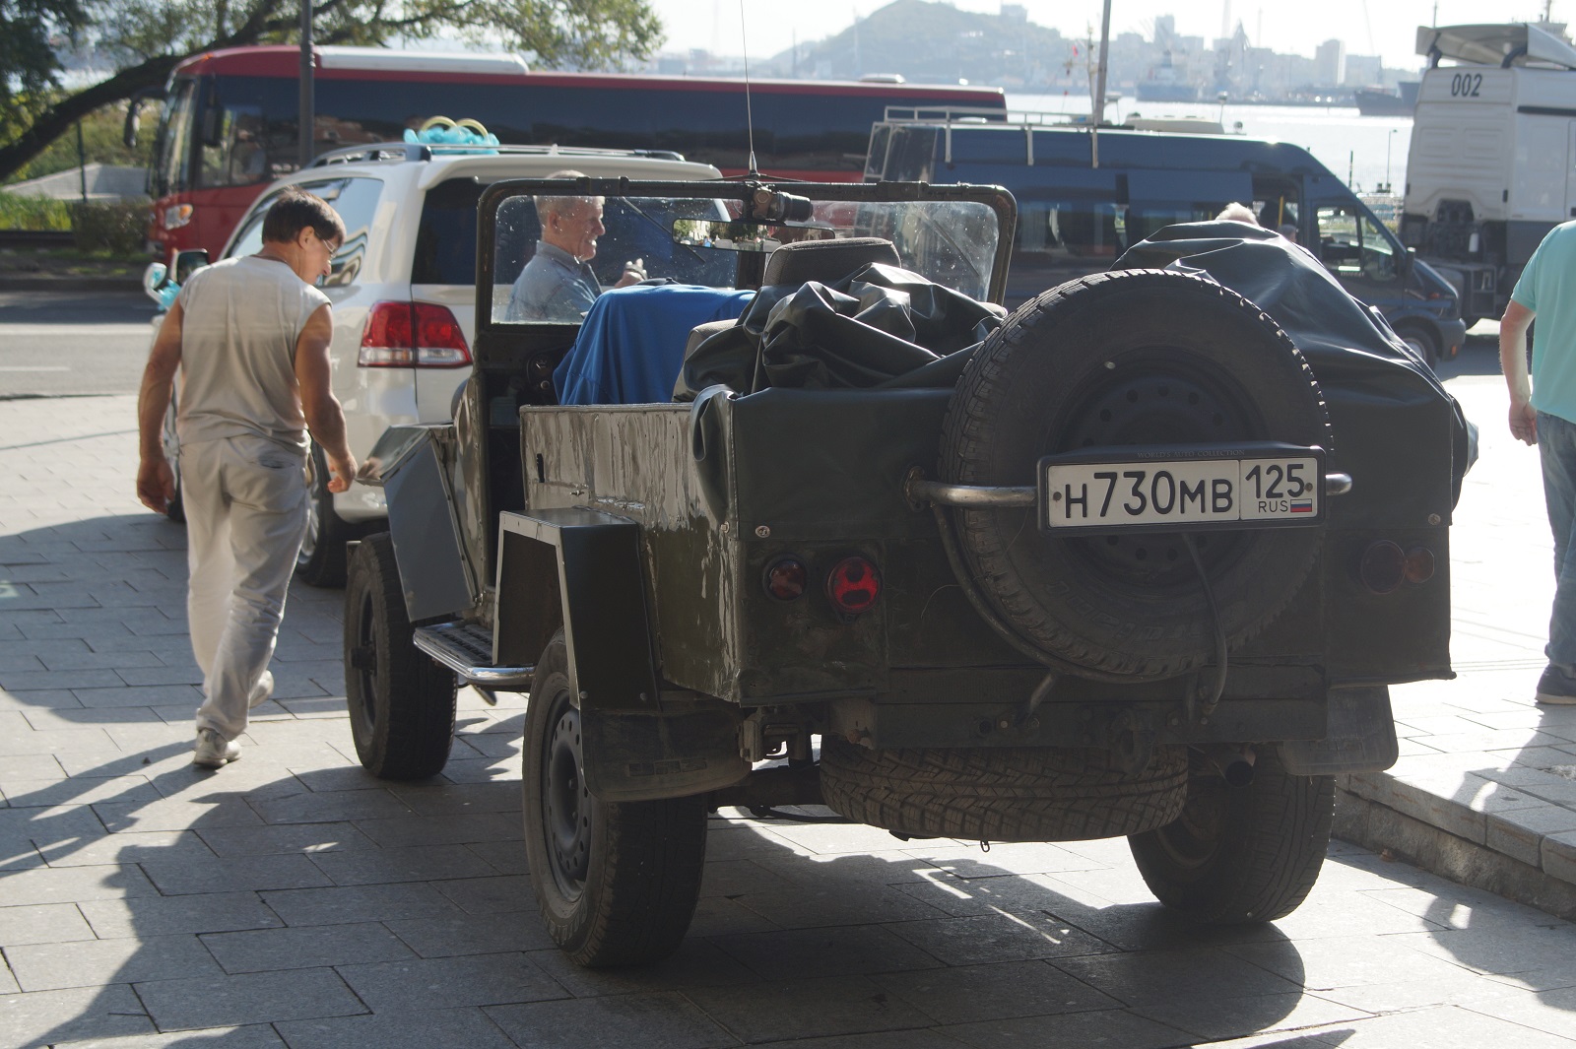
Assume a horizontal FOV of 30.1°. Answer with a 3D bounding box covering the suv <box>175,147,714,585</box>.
[{"bbox_3d":[-1.729,-0.845,14.261,1.970,1.930,4.950,-2,6,-22],"label":"suv"}]

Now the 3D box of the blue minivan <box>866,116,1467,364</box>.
[{"bbox_3d":[4.265,-3.213,33.236,6.200,2.650,2.000,-1,9,-15],"label":"blue minivan"}]

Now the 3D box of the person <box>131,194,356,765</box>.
[{"bbox_3d":[-1.637,-0.151,8.850,0.600,1.700,0.580,3,9,10],"label":"person"}]

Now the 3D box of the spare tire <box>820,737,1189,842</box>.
[{"bbox_3d":[0.418,0.449,5.696,0.715,0.215,0.715,1,5,0],"label":"spare tire"}]

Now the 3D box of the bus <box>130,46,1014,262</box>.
[{"bbox_3d":[-3.152,-5.023,42.748,12.000,3.400,2.500,0,9,-12],"label":"bus"}]

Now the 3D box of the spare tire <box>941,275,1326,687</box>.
[{"bbox_3d":[0.625,-0.102,5.285,0.715,0.715,0.215,-1,5,-19],"label":"spare tire"}]

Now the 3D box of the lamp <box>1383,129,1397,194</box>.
[{"bbox_3d":[53.452,-32.213,260.000,0.800,5.700,0.300,2,9,0],"label":"lamp"}]

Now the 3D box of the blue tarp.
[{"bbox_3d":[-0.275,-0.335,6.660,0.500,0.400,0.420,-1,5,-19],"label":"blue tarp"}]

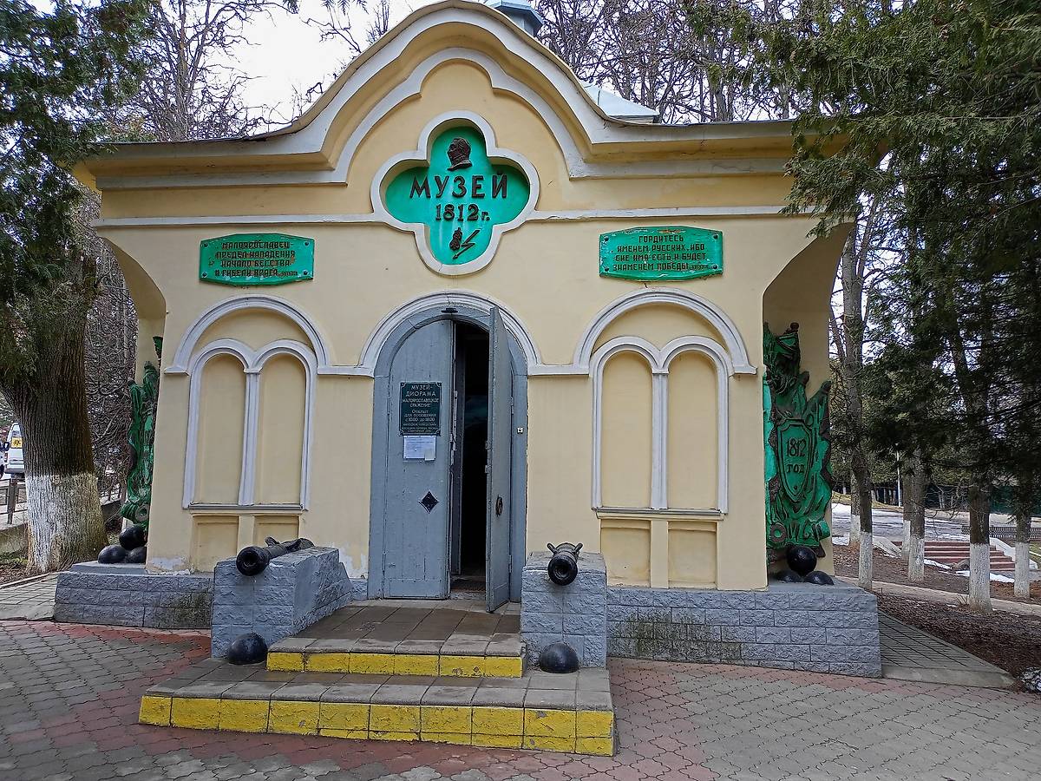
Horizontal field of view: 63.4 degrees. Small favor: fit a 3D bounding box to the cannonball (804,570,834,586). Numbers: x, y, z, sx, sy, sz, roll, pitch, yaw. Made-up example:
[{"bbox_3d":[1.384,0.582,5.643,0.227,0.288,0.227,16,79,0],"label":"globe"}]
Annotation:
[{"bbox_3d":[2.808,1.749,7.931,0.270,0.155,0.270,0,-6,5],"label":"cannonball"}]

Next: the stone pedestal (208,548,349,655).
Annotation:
[{"bbox_3d":[-1.847,1.631,6.722,0.590,0.665,1.500,0,-6,5],"label":"stone pedestal"}]

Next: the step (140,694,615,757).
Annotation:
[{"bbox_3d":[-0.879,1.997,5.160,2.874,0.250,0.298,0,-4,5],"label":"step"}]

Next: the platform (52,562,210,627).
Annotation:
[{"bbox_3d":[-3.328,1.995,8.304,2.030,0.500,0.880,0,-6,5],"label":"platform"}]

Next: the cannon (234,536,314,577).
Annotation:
[{"bbox_3d":[-1.840,1.248,6.469,0.260,0.235,1.160,0,-6,5],"label":"cannon"}]

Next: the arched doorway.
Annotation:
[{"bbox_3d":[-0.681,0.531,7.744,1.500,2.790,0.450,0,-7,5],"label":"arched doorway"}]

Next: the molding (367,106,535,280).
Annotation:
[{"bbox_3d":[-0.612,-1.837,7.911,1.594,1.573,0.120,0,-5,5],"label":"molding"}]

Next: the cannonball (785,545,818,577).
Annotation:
[{"bbox_3d":[2.545,1.533,7.611,0.272,0.272,0.272,0,-4,5],"label":"cannonball"}]

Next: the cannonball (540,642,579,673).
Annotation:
[{"bbox_3d":[0.275,1.784,5.687,0.270,0.190,0.270,0,-6,5],"label":"cannonball"}]

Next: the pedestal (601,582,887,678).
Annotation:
[{"bbox_3d":[1.927,2.139,7.810,2.350,0.680,1.200,0,-7,5],"label":"pedestal"}]

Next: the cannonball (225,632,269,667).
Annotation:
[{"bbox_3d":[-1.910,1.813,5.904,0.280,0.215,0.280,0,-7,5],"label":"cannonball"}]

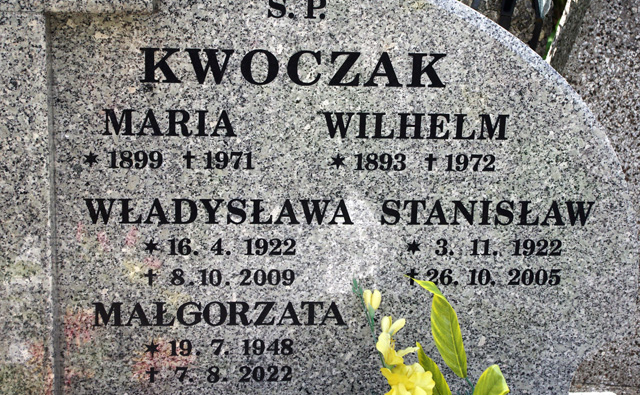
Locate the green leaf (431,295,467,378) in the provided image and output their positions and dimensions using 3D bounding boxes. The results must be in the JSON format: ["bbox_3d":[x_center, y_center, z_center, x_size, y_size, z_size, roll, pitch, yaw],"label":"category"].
[{"bbox_3d":[0.204,0.220,1.810,0.052,0.138,0.035,-17,7,-5],"label":"green leaf"}]

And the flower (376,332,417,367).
[{"bbox_3d":[0.121,0.241,1.800,0.058,0.056,0.055,16,23,37],"label":"flower"}]

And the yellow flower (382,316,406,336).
[{"bbox_3d":[0.116,0.203,1.800,0.041,0.034,0.032,-4,19,-17],"label":"yellow flower"}]

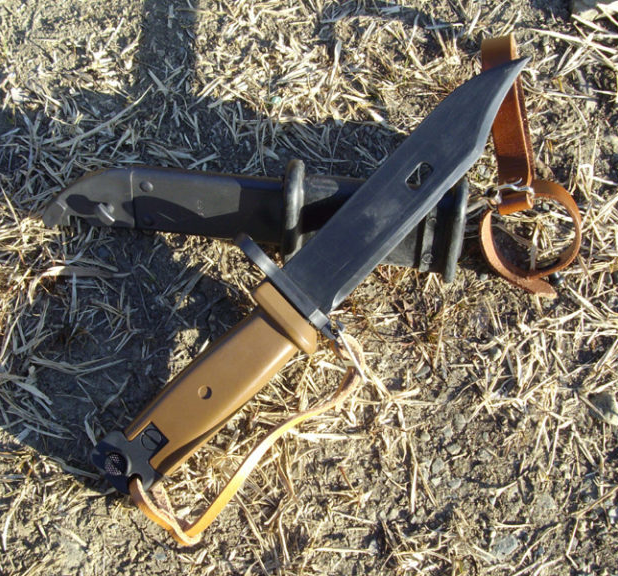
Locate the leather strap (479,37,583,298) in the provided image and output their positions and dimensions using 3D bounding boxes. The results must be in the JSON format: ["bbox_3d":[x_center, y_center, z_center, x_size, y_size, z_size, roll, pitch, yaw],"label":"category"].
[{"bbox_3d":[0.107,-0.061,0.385,0.048,0.027,0.133,3,78,1],"label":"leather strap"}]

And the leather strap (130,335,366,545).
[{"bbox_3d":[-0.021,0.069,0.358,0.123,0.025,0.038,-35,80,-7],"label":"leather strap"}]

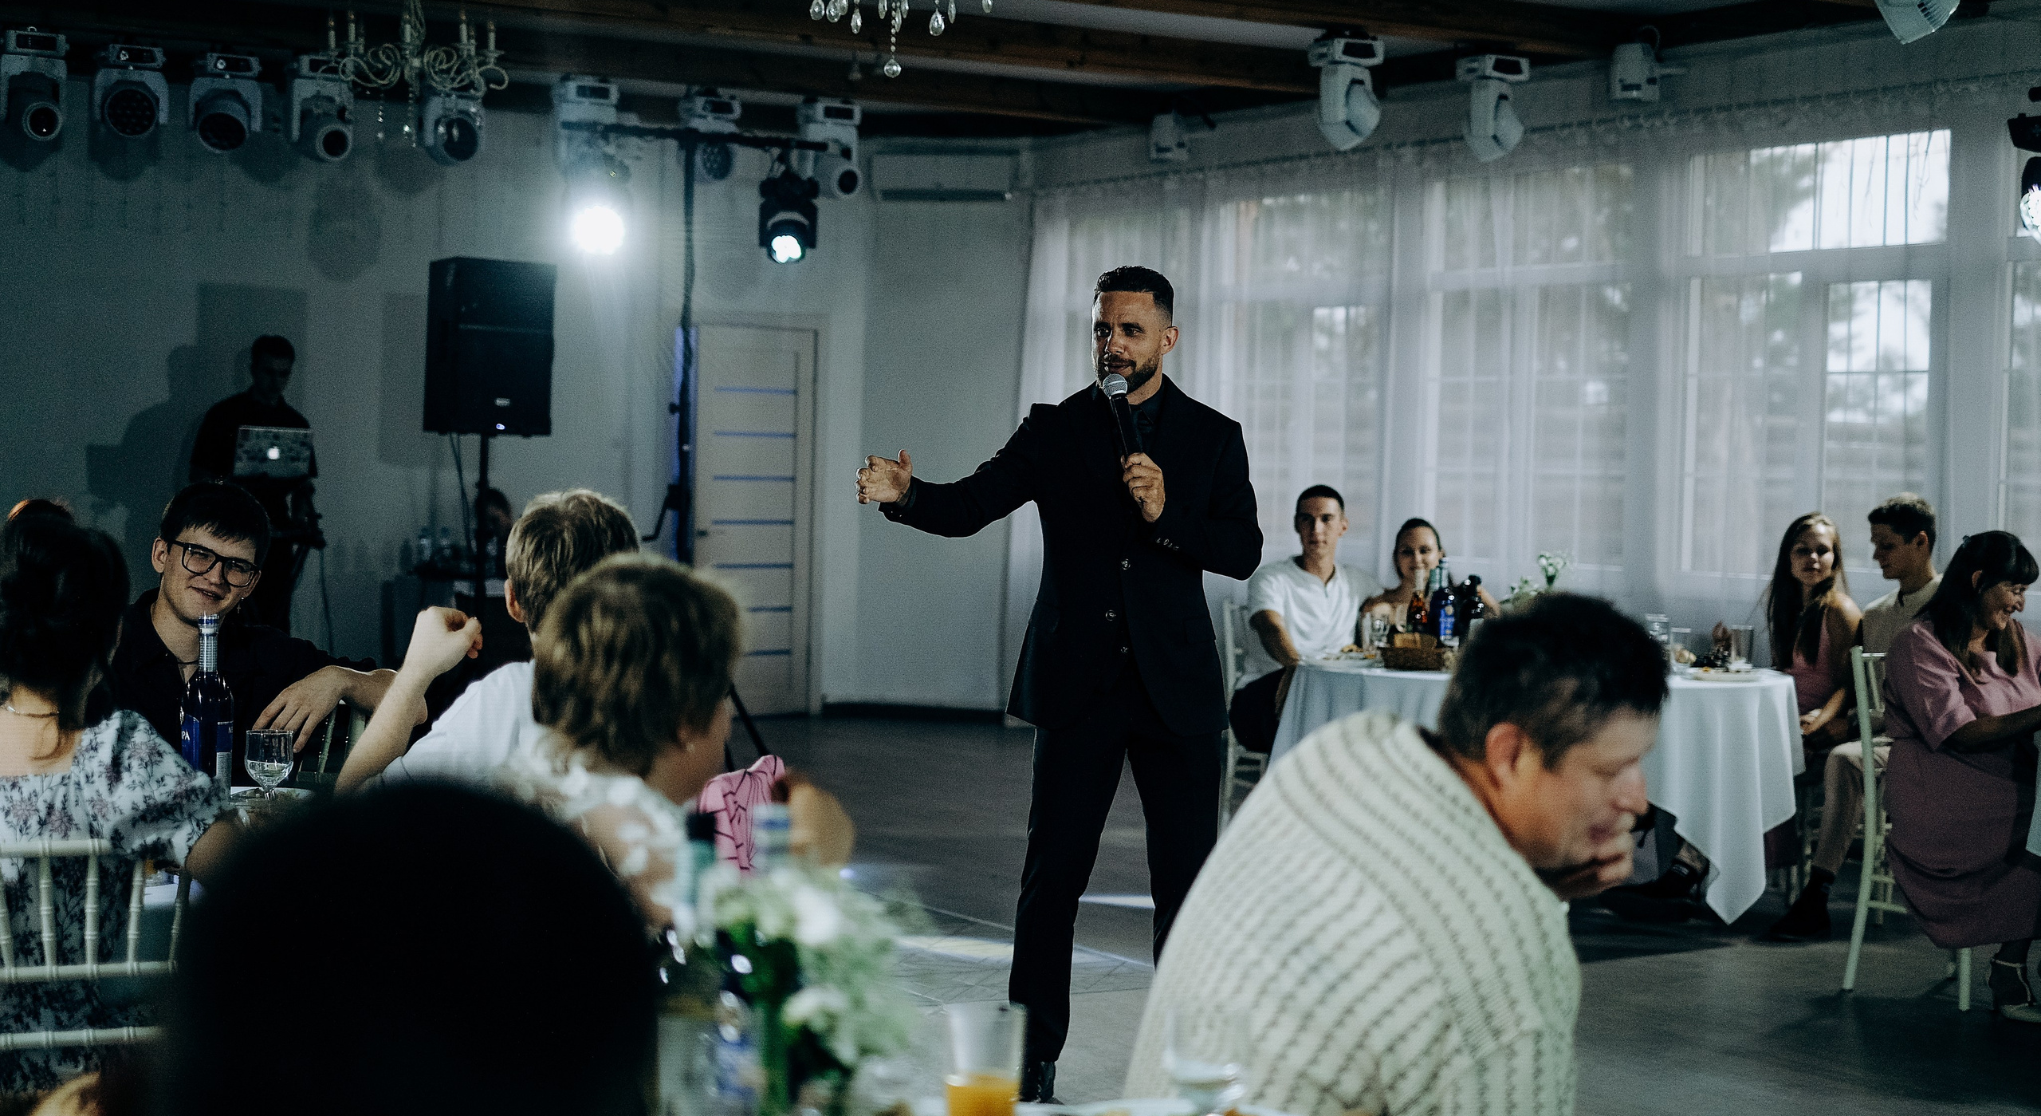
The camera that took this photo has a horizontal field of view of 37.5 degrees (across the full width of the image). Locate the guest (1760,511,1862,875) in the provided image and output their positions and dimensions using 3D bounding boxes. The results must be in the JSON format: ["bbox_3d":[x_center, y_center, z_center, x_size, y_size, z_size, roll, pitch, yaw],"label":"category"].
[{"bbox_3d":[2.452,0.492,9.400,0.470,1.270,0.750,4,3,45],"label":"guest"}]

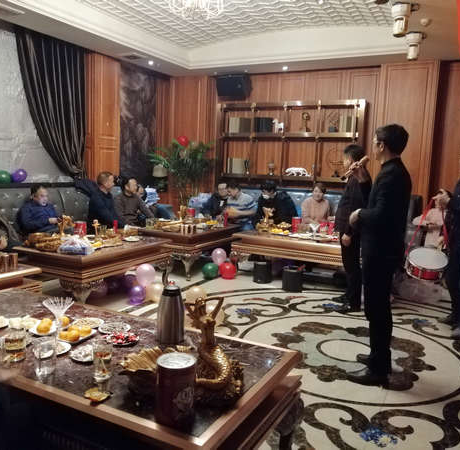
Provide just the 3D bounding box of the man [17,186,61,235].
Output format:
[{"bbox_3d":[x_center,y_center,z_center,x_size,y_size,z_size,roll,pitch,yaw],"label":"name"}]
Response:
[{"bbox_3d":[-2.004,0.131,5.273,0.800,1.170,0.600,4,7,14],"label":"man"}]

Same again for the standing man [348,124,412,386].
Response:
[{"bbox_3d":[1.060,0.192,3.244,0.400,1.740,0.480,5,8,25],"label":"standing man"}]

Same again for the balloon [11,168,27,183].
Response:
[{"bbox_3d":[-2.478,-0.579,5.500,0.180,0.165,0.185,6,8,27],"label":"balloon"}]

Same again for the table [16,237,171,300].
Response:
[{"bbox_3d":[-1.472,0.485,5.103,0.980,0.545,1.380,5,8,27],"label":"table"}]

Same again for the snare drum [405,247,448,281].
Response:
[{"bbox_3d":[1.775,0.354,4.200,0.370,0.135,0.370,-1,27,1],"label":"snare drum"}]

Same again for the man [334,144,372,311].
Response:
[{"bbox_3d":[1.311,0.019,4.918,0.380,1.690,0.480,4,7,15],"label":"man"}]

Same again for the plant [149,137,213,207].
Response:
[{"bbox_3d":[-0.831,-0.532,7.938,1.020,1.870,1.000,2,7,0],"label":"plant"}]

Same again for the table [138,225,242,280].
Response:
[{"bbox_3d":[-0.552,0.324,6.528,0.870,0.550,1.380,6,8,27],"label":"table"}]

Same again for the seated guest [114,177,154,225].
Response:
[{"bbox_3d":[-1.290,-0.050,6.636,0.780,1.240,0.560,6,8,33],"label":"seated guest"}]

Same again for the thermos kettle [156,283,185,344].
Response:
[{"bbox_3d":[-0.295,0.440,2.360,0.140,0.295,0.150,2,7,0],"label":"thermos kettle"}]

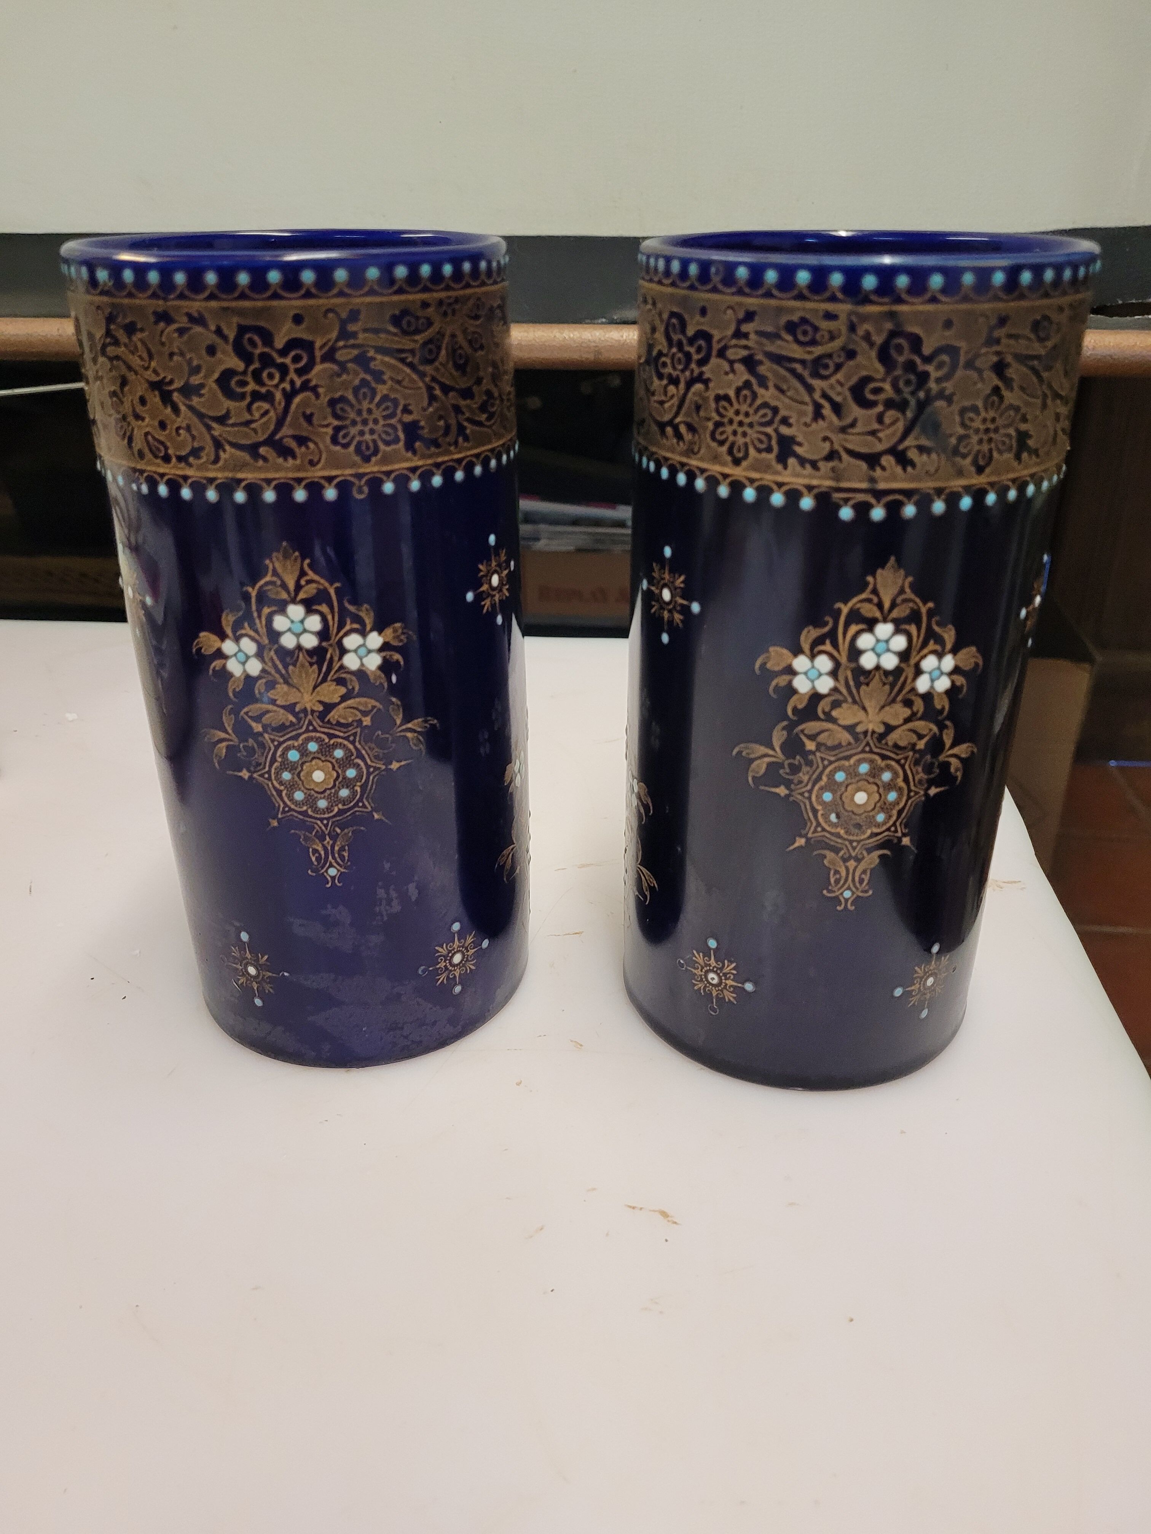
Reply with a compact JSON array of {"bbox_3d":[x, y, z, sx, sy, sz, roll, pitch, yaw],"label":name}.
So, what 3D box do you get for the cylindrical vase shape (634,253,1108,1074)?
[{"bbox_3d":[0.094,-0.039,0.441,0.147,0.295,0.147,0,27,0],"label":"cylindrical vase shape"}]

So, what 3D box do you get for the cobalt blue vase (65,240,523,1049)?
[{"bbox_3d":[-0.094,-0.045,0.454,0.147,0.295,0.147,0,27,0],"label":"cobalt blue vase"}]

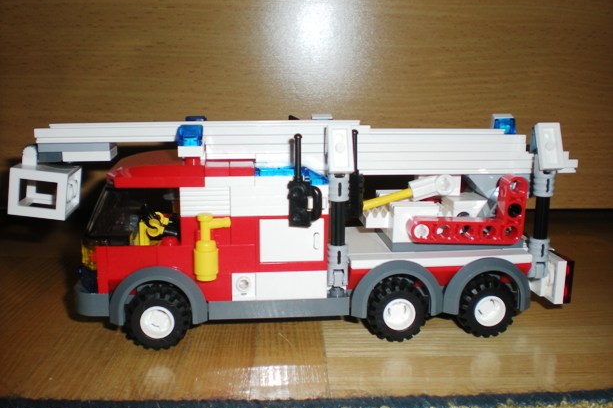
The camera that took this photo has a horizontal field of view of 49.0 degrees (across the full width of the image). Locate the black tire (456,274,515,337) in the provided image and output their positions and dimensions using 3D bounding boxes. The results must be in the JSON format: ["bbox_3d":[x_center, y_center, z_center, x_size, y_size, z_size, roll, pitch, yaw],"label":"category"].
[{"bbox_3d":[0.062,0.036,0.237,0.021,0.021,0.012,-1,10,-7],"label":"black tire"}]

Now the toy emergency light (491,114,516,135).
[{"bbox_3d":[0.079,-0.031,0.267,0.008,0.008,0.007,-1,10,-7],"label":"toy emergency light"}]

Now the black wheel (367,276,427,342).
[{"bbox_3d":[0.031,0.036,0.233,0.021,0.021,0.012,-1,10,-7],"label":"black wheel"}]

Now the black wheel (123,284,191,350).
[{"bbox_3d":[-0.049,0.038,0.223,0.021,0.021,0.012,-1,10,-7],"label":"black wheel"}]

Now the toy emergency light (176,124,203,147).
[{"bbox_3d":[-0.037,-0.022,0.217,0.008,0.007,0.008,-1,10,-7],"label":"toy emergency light"}]

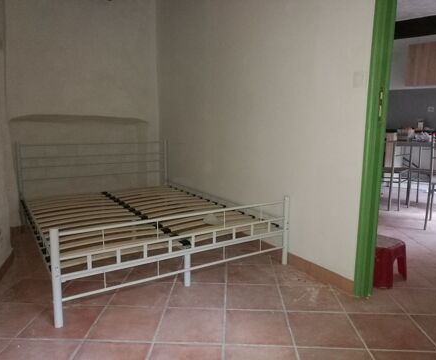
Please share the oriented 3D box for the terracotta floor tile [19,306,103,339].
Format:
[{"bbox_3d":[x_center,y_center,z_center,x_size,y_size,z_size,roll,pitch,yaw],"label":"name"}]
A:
[{"bbox_3d":[-0.744,0.693,1.830,0.305,0.010,0.303,1,9,2],"label":"terracotta floor tile"}]

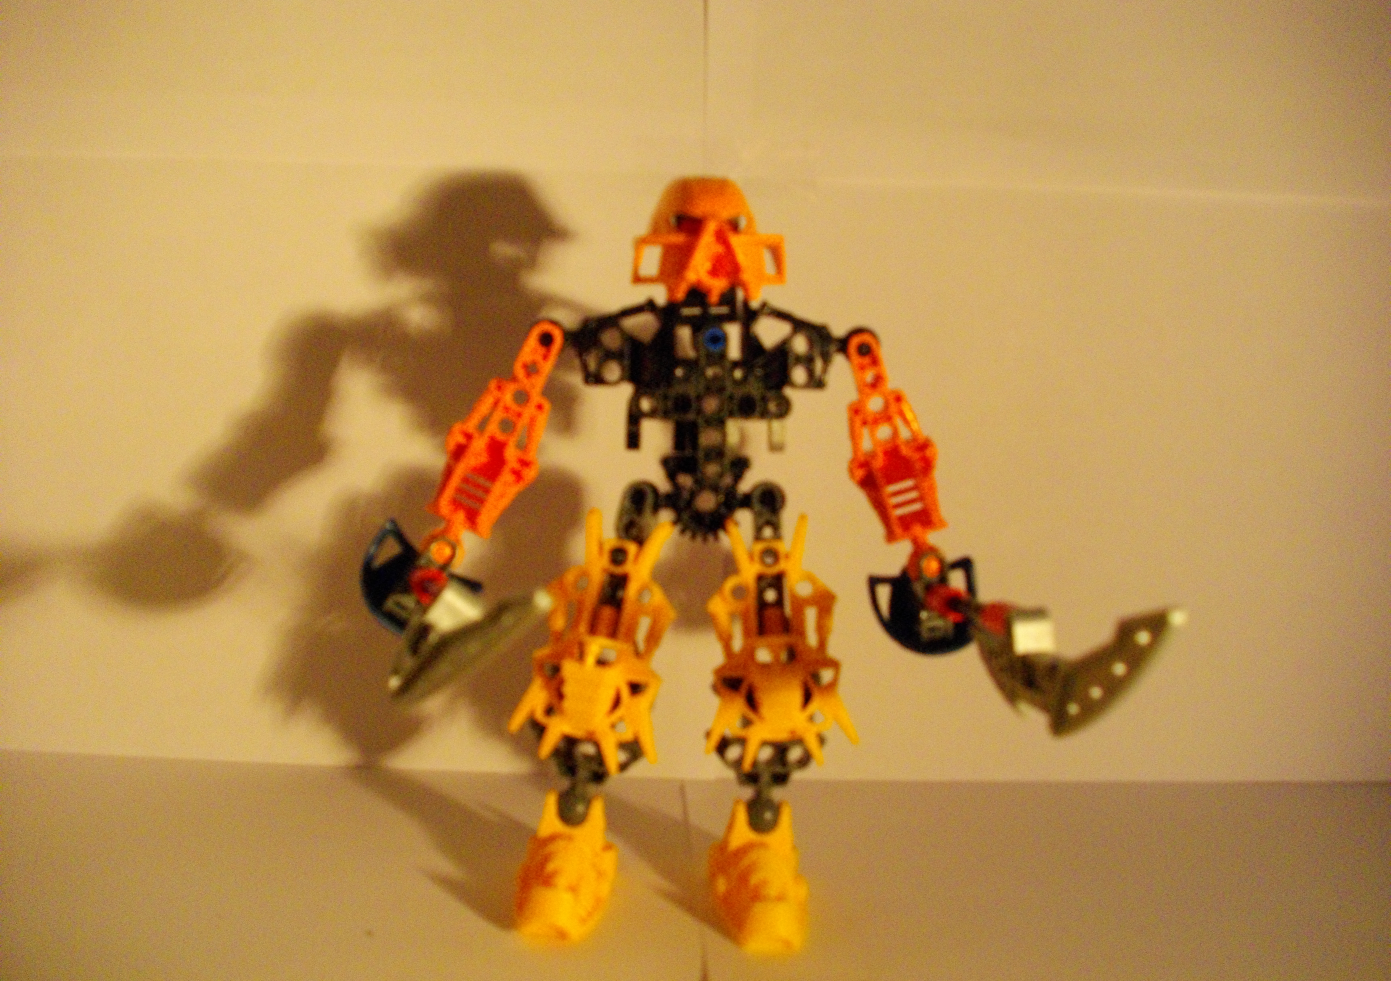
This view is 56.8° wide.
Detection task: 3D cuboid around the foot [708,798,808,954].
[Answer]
[{"bbox_3d":[0.015,0.090,0.311,0.024,0.027,0.041,1,2,-8],"label":"foot"}]

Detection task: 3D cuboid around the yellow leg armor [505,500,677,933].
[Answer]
[{"bbox_3d":[-0.022,0.052,0.314,0.038,0.101,0.045,8,2,7],"label":"yellow leg armor"}]

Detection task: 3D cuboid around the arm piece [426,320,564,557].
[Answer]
[{"bbox_3d":[-0.049,-0.012,0.317,0.024,0.065,0.016,25,1,-5],"label":"arm piece"}]

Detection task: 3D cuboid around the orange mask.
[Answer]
[{"bbox_3d":[0.003,-0.060,0.307,0.037,0.030,0.025,1,2,-6],"label":"orange mask"}]

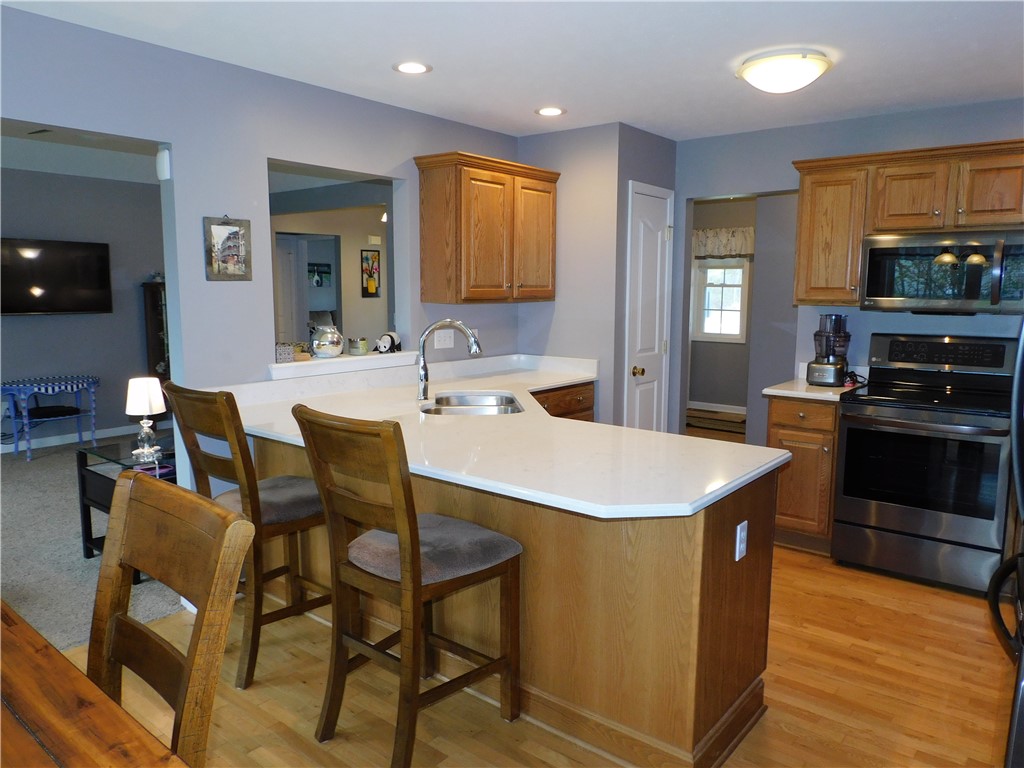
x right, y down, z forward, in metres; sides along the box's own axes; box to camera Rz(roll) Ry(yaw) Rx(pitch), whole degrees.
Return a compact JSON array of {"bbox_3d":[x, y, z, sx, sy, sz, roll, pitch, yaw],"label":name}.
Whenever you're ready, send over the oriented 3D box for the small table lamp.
[{"bbox_3d":[-1.898,0.170,3.670,0.209,0.432,0.209,6,10,39],"label":"small table lamp"}]

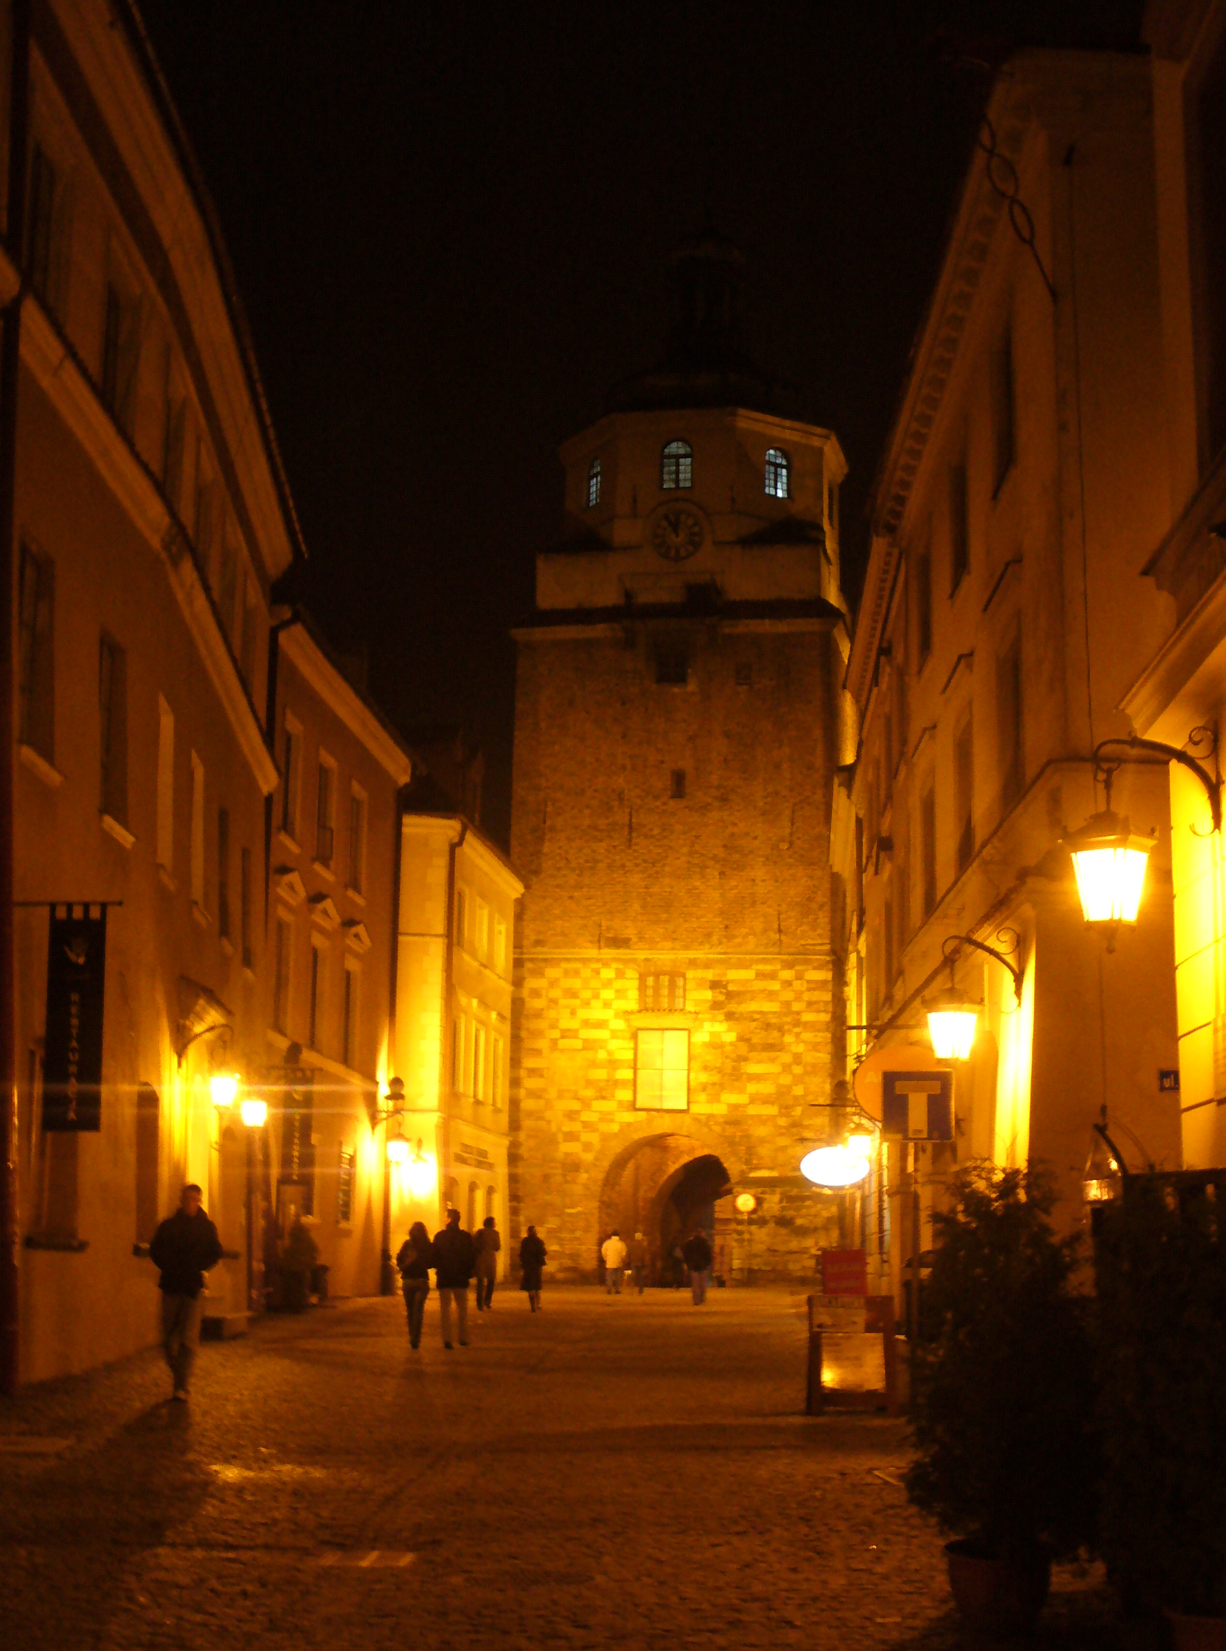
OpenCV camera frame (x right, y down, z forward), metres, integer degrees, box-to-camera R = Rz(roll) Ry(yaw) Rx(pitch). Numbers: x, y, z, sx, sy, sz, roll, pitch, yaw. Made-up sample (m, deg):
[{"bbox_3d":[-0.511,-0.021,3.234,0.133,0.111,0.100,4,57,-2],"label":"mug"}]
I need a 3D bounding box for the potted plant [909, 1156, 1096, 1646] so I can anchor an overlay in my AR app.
[{"bbox_3d":[1.445,2.099,8.519,0.700,1.663,0.700,2,-10,0],"label":"potted plant"}]

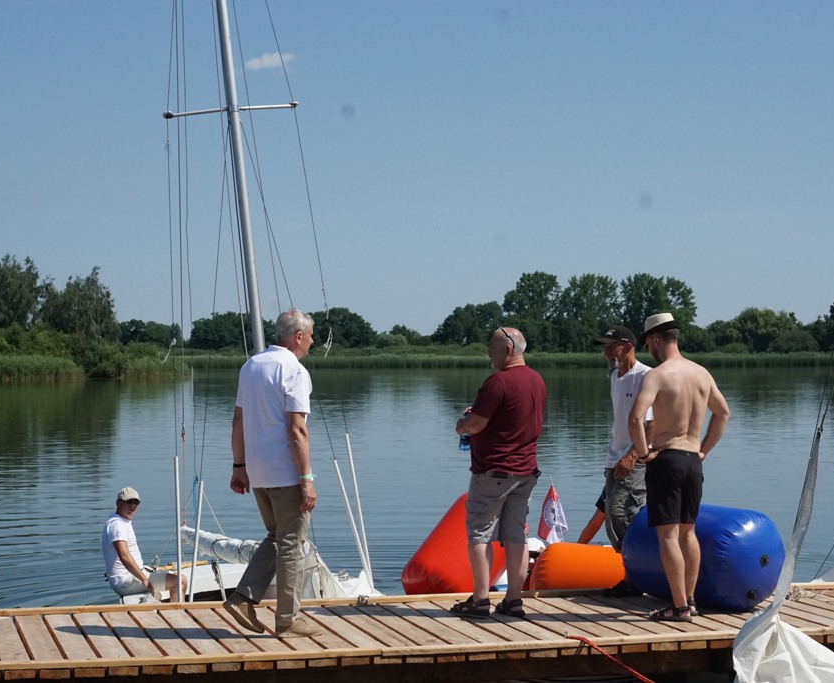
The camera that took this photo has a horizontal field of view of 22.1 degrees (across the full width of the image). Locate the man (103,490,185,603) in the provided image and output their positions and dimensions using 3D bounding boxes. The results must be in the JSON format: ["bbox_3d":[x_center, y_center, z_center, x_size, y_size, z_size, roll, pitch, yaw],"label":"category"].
[{"bbox_3d":[-2.125,1.667,16.700,0.600,1.080,0.500,0,0,18],"label":"man"}]

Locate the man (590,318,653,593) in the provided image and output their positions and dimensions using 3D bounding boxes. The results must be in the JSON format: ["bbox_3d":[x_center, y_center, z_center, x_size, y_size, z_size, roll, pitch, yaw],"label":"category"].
[{"bbox_3d":[1.364,0.783,14.024,0.420,1.760,0.500,0,0,-40],"label":"man"}]

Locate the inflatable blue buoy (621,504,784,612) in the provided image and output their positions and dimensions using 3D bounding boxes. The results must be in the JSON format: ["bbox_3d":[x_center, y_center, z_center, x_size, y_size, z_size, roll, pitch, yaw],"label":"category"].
[{"bbox_3d":[1.806,1.356,13.498,0.610,0.610,0.850,0,0,-43],"label":"inflatable blue buoy"}]

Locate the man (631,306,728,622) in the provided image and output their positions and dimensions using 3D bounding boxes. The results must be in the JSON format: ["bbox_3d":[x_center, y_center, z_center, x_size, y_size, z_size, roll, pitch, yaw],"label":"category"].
[{"bbox_3d":[1.577,0.751,12.868,0.600,1.815,0.420,0,0,-28],"label":"man"}]

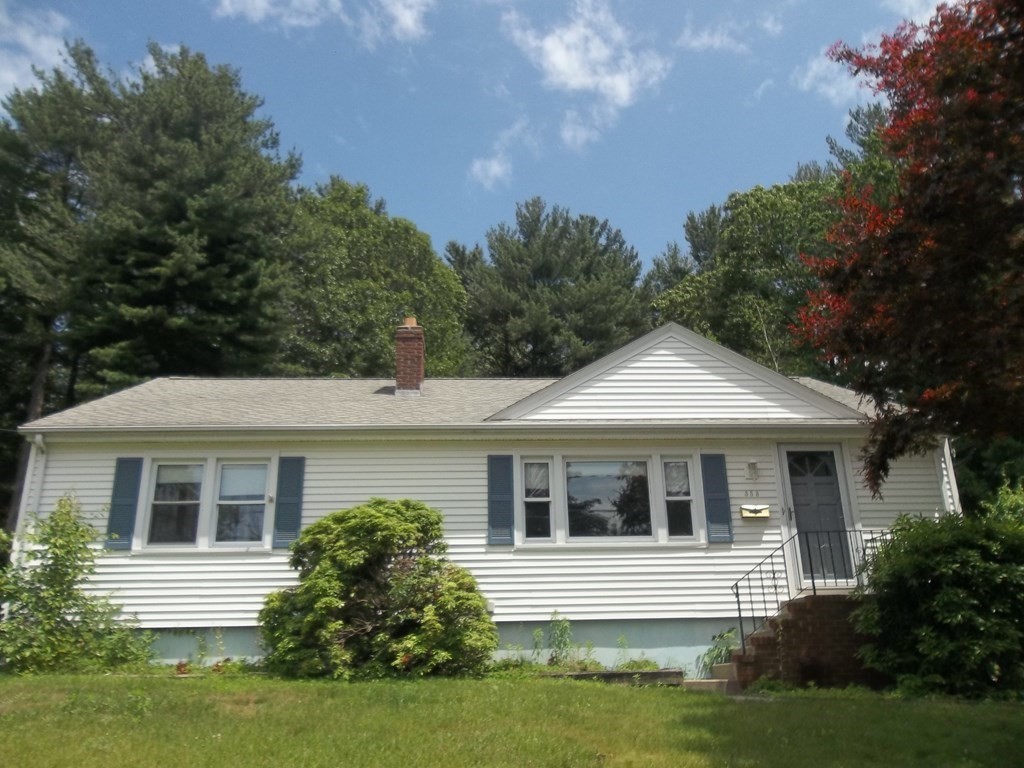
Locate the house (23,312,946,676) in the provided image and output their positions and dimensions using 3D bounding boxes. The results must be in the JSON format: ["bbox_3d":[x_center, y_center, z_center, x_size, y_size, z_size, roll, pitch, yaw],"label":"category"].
[{"bbox_3d":[-0.291,2.258,15.164,13.450,5.970,8.500,0,-19,-3],"label":"house"}]

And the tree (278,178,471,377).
[{"bbox_3d":[-5.454,0.626,28.201,8.000,17.890,8.000,0,-19,-3],"label":"tree"}]

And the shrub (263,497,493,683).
[{"bbox_3d":[-1.581,2.457,9.784,2.710,2.120,2.200,0,-19,-3],"label":"shrub"}]

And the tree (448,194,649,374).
[{"bbox_3d":[1.603,0.884,31.600,8.000,19.420,8.000,0,-19,-3],"label":"tree"}]

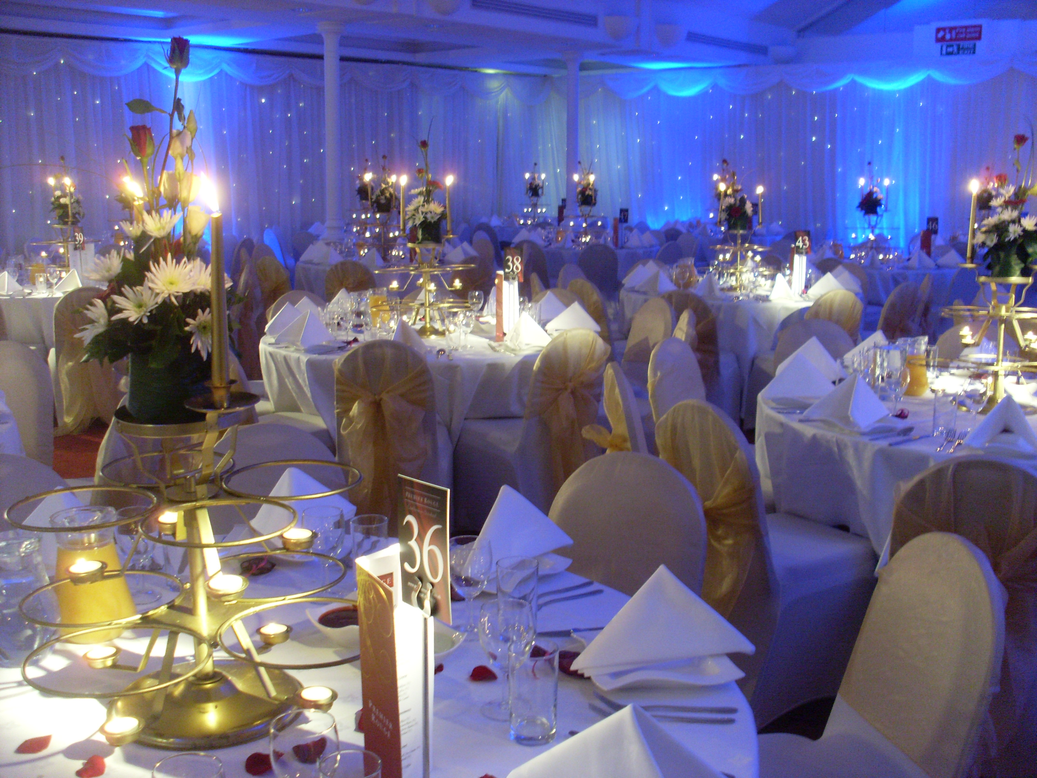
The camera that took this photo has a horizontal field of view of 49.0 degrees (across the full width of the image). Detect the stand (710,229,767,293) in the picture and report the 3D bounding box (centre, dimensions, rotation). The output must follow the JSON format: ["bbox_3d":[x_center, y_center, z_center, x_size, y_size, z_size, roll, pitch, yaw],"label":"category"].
[{"bbox_3d":[1.640,-0.955,8.444,0.530,0.480,0.530,0,10,0],"label":"stand"}]

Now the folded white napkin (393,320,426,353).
[{"bbox_3d":[-0.528,-0.245,5.122,0.175,0.141,0.283,-3,11,-16],"label":"folded white napkin"}]

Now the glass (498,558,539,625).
[{"bbox_3d":[-0.001,0.362,1.971,0.068,0.128,0.068,0,10,0],"label":"glass"}]

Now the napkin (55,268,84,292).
[{"bbox_3d":[-3.111,-0.777,7.989,0.192,0.135,0.272,0,10,-1],"label":"napkin"}]

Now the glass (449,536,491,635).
[{"bbox_3d":[-0.084,0.345,1.979,0.077,0.160,0.077,0,10,0],"label":"glass"}]

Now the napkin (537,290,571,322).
[{"bbox_3d":[0.155,-0.459,6.362,0.300,0.154,0.181,-4,11,-20],"label":"napkin"}]

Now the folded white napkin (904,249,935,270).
[{"bbox_3d":[3.524,-1.153,10.069,0.201,0.139,0.281,-4,11,-20],"label":"folded white napkin"}]

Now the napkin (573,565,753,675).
[{"bbox_3d":[0.221,0.352,1.814,0.301,0.150,0.128,-5,11,-23],"label":"napkin"}]

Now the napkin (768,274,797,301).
[{"bbox_3d":[1.798,-0.718,7.869,0.193,0.150,0.293,0,10,-2],"label":"napkin"}]

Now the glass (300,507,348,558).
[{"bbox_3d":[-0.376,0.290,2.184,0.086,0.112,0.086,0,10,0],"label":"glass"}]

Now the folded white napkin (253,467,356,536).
[{"bbox_3d":[-0.491,0.244,2.560,0.260,0.160,0.250,1,10,3],"label":"folded white napkin"}]

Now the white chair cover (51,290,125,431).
[{"bbox_3d":[-2.719,-0.209,7.201,0.430,0.910,0.530,-4,11,-24],"label":"white chair cover"}]

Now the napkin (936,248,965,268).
[{"bbox_3d":[4.127,-1.241,10.879,0.290,0.160,0.240,4,11,17],"label":"napkin"}]

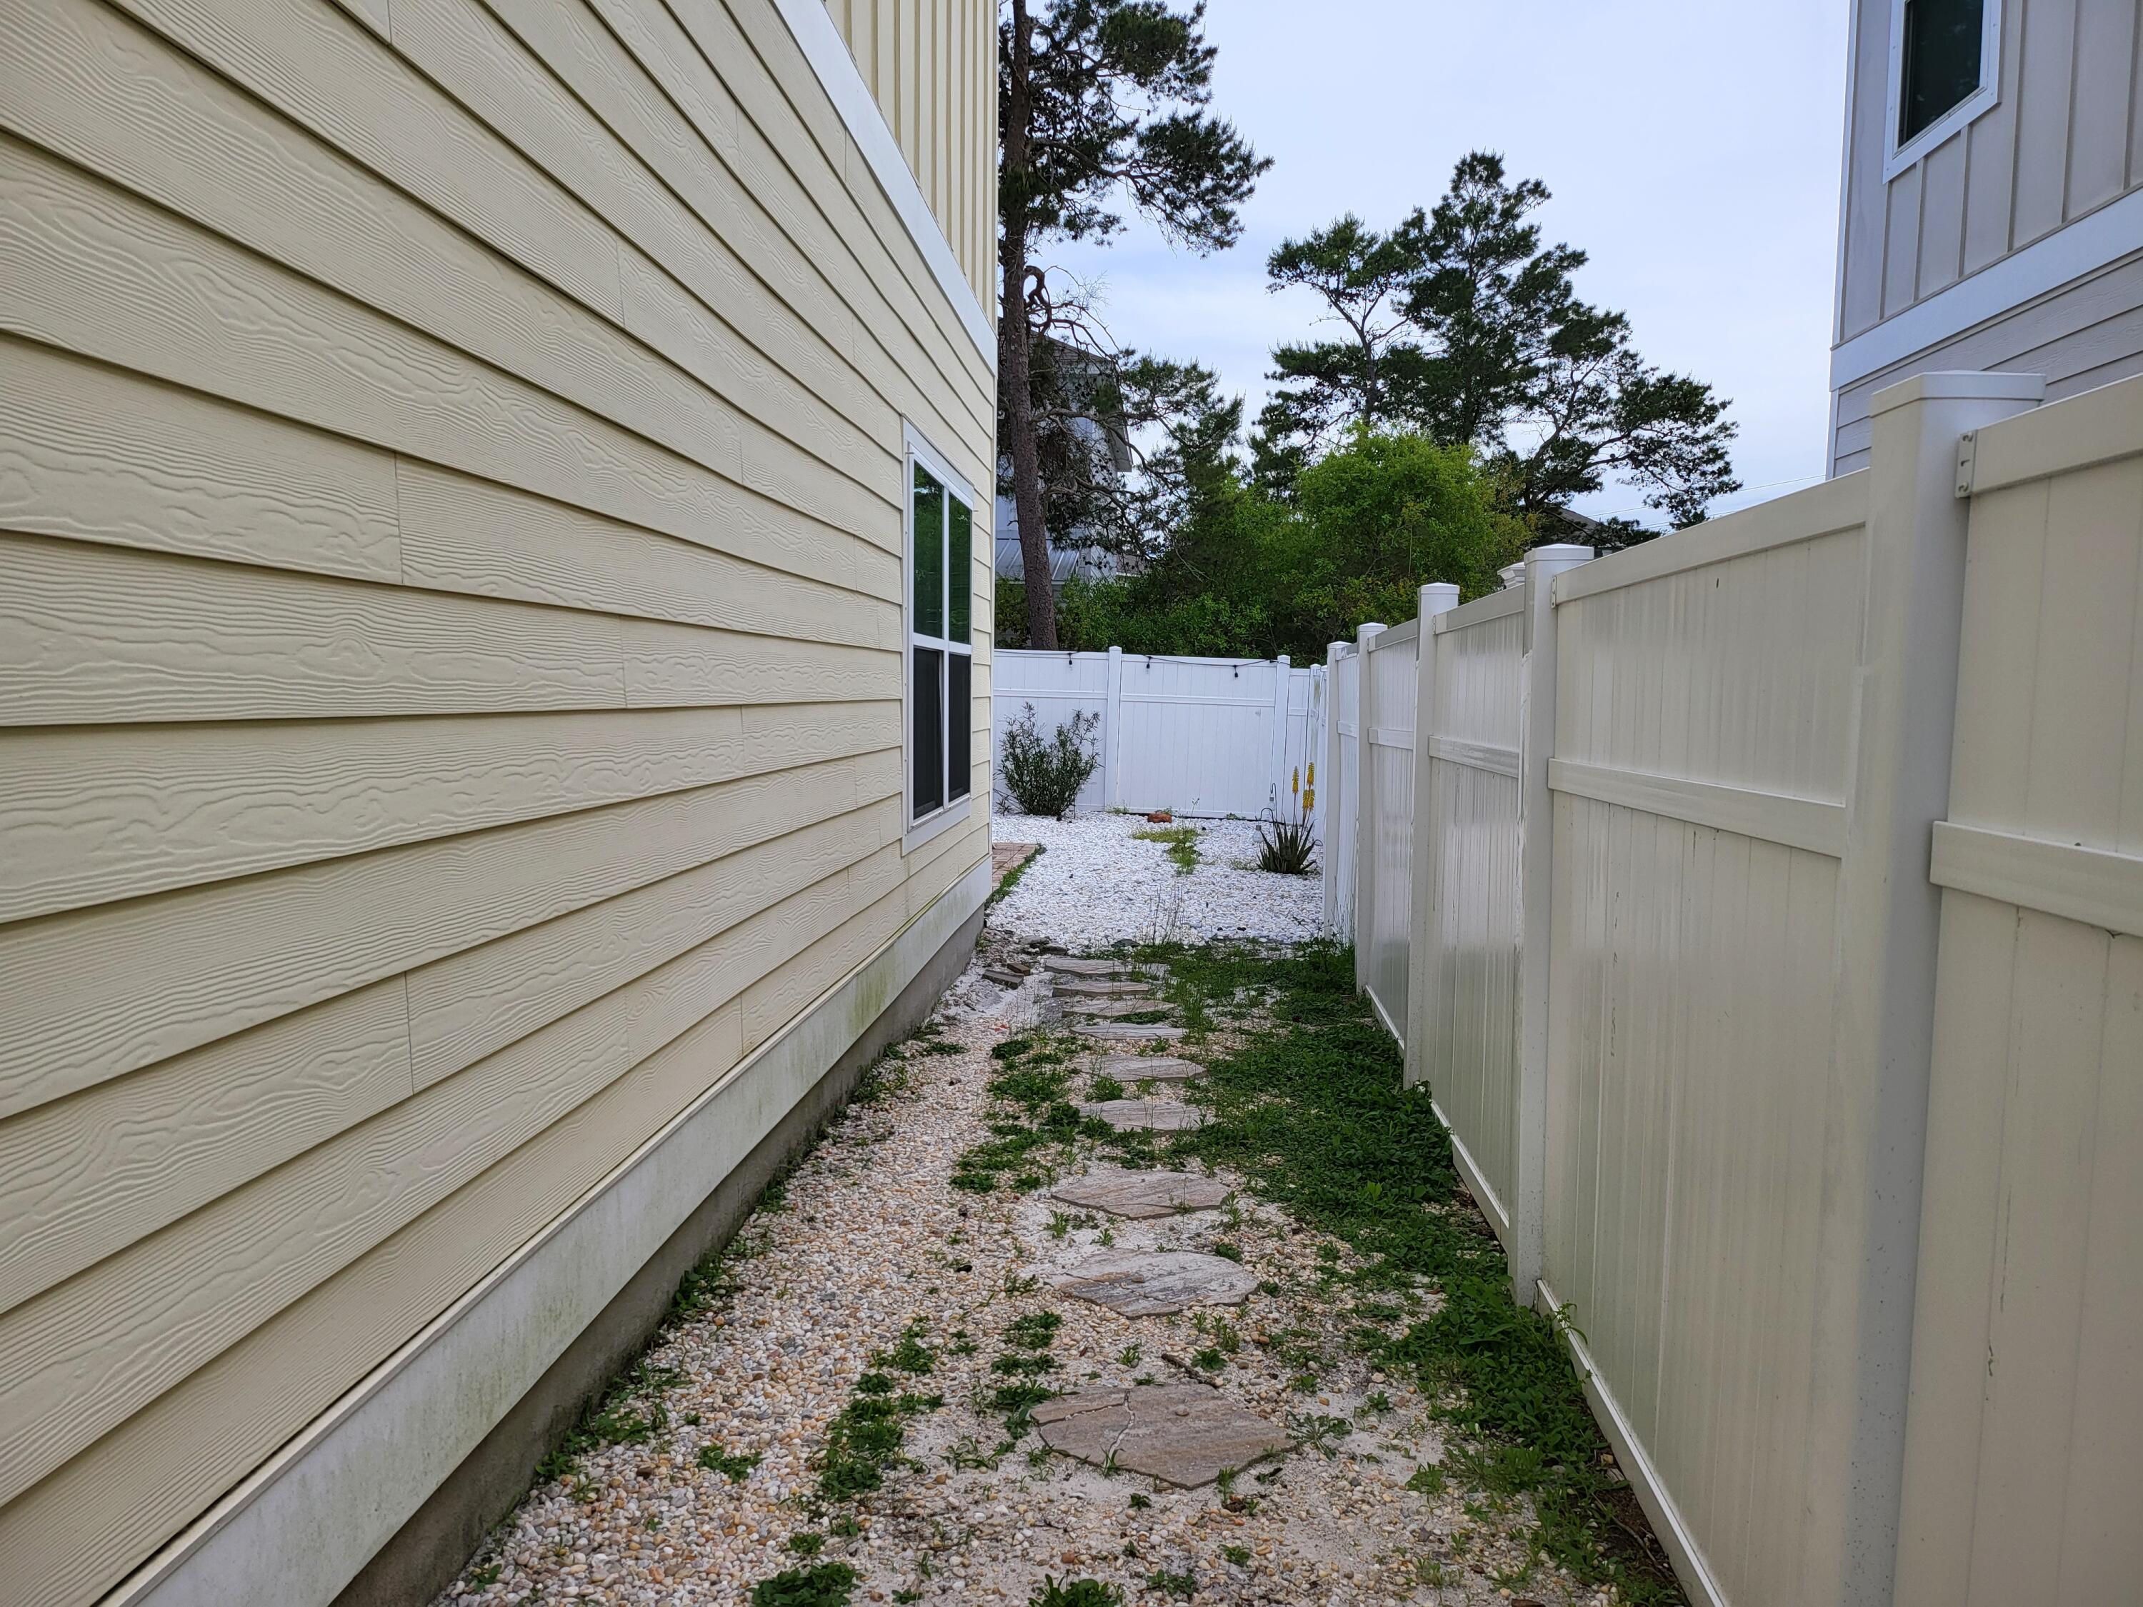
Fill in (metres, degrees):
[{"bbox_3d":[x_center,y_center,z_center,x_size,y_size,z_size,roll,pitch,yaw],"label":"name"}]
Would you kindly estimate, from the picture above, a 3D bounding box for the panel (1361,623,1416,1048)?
[{"bbox_3d":[1.455,0.107,6.705,0.120,1.860,1.950,1,4,5],"label":"panel"}]

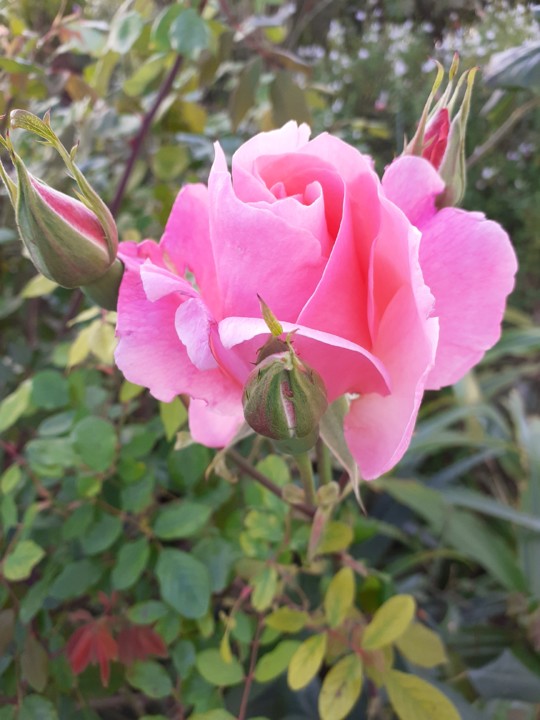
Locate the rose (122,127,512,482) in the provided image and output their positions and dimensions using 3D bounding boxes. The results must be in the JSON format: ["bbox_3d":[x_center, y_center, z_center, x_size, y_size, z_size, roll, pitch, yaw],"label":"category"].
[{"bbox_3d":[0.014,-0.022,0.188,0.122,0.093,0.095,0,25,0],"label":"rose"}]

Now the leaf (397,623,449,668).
[{"bbox_3d":[0.125,0.240,0.470,0.047,0.008,0.030,23,65,12],"label":"leaf"}]

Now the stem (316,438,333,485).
[{"bbox_3d":[0.020,0.036,0.208,0.005,0.021,0.005,-3,24,0],"label":"stem"}]

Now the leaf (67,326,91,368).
[{"bbox_3d":[-0.149,-0.010,0.440,0.015,0.007,0.038,17,70,20],"label":"leaf"}]

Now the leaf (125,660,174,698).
[{"bbox_3d":[-0.101,0.268,0.470,0.042,0.008,0.024,19,61,11],"label":"leaf"}]

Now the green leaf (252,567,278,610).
[{"bbox_3d":[-0.003,0.163,0.400,0.016,0.006,0.032,10,55,7],"label":"green leaf"}]

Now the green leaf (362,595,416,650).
[{"bbox_3d":[0.072,0.159,0.340,0.022,0.008,0.040,35,68,16],"label":"green leaf"}]

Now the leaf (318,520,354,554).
[{"bbox_3d":[0.042,0.114,0.360,0.018,0.007,0.027,30,67,14],"label":"leaf"}]

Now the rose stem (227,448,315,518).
[{"bbox_3d":[0.000,0.046,0.208,0.005,0.042,0.005,-52,7,-13],"label":"rose stem"}]

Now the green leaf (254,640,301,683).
[{"bbox_3d":[0.007,0.248,0.460,0.048,0.008,0.017,-33,65,-18],"label":"green leaf"}]

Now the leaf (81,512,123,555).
[{"bbox_3d":[-0.140,0.145,0.470,0.029,0.008,0.041,36,66,19],"label":"leaf"}]

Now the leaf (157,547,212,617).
[{"bbox_3d":[-0.065,0.167,0.420,0.037,0.009,0.052,-15,58,-17],"label":"leaf"}]

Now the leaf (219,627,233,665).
[{"bbox_3d":[-0.035,0.224,0.440,0.009,0.027,0.006,-10,-20,9],"label":"leaf"}]

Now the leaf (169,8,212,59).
[{"bbox_3d":[-0.074,-0.302,0.520,0.040,0.012,0.048,-7,64,-3],"label":"leaf"}]

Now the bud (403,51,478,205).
[{"bbox_3d":[0.072,-0.096,0.235,0.027,0.059,0.026,3,12,-1],"label":"bud"}]

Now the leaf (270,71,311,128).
[{"bbox_3d":[0.018,-0.240,0.520,0.035,0.057,0.010,0,1,2],"label":"leaf"}]

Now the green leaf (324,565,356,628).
[{"bbox_3d":[0.050,0.169,0.400,0.019,0.006,0.045,14,57,15],"label":"green leaf"}]

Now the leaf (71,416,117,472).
[{"bbox_3d":[-0.119,0.057,0.380,0.031,0.009,0.039,-9,64,-5],"label":"leaf"}]

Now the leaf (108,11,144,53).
[{"bbox_3d":[-0.157,-0.363,0.620,0.028,0.051,0.009,22,-5,2],"label":"leaf"}]

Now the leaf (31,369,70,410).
[{"bbox_3d":[-0.181,0.025,0.460,0.031,0.034,0.007,0,-21,-18],"label":"leaf"}]

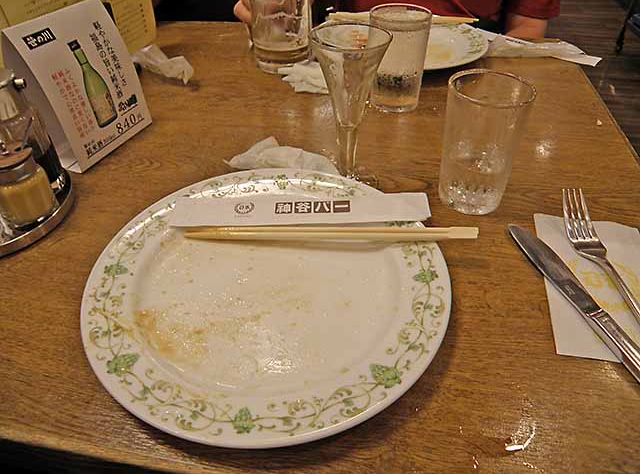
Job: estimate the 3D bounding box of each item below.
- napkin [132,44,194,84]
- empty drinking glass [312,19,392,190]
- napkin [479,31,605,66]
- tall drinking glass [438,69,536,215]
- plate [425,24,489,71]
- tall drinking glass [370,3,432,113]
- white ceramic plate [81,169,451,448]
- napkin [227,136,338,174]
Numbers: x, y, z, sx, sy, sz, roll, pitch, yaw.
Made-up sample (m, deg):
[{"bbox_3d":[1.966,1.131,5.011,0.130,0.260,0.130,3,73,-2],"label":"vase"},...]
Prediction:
[{"bbox_3d":[-0.208,-0.234,0.638,0.115,0.030,0.052,27,48,27],"label":"napkin"},{"bbox_3d":[0.025,-0.112,0.425,0.065,0.130,0.065,0,42,0],"label":"empty drinking glass"},{"bbox_3d":[0.305,-0.271,0.689,0.170,0.018,0.075,17,44,18],"label":"napkin"},{"bbox_3d":[0.137,-0.077,0.406,0.065,0.104,0.065,0,42,0],"label":"tall drinking glass"},{"bbox_3d":[0.112,-0.276,0.689,0.250,0.026,0.250,0,42,0],"label":"plate"},{"bbox_3d":[0.090,-0.203,0.549,0.066,0.102,0.066,0,42,0],"label":"tall drinking glass"},{"bbox_3d":[-0.035,0.032,0.343,0.250,0.026,0.250,0,42,0],"label":"white ceramic plate"},{"bbox_3d":[-0.039,-0.075,0.462,0.117,0.026,0.060,2,42,2],"label":"napkin"}]

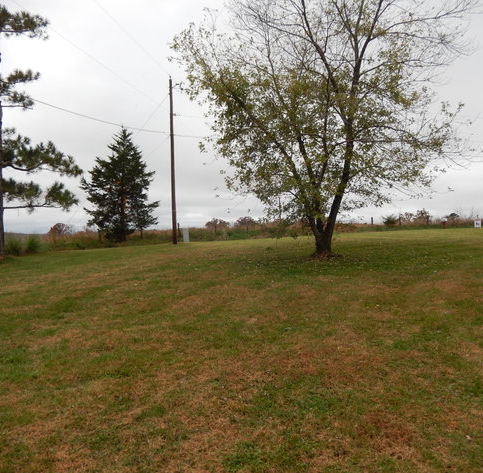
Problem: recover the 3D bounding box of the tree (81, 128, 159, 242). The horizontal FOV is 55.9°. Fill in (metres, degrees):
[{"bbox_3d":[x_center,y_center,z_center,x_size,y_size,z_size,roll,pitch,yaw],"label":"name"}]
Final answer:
[{"bbox_3d":[-8.569,-3.582,32.000,5.300,7.900,5.200,-1,1,0],"label":"tree"}]

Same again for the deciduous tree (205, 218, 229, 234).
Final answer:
[{"bbox_3d":[-5.487,-2.085,100.000,5.300,4.000,5.000,-1,1,0],"label":"deciduous tree"}]

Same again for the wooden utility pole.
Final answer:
[{"bbox_3d":[-4.272,-4.754,28.500,0.330,10.450,0.330,-1,1,0],"label":"wooden utility pole"}]

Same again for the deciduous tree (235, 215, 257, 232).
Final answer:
[{"bbox_3d":[0.878,-2.744,100.000,4.800,4.400,4.600,-1,1,0],"label":"deciduous tree"}]

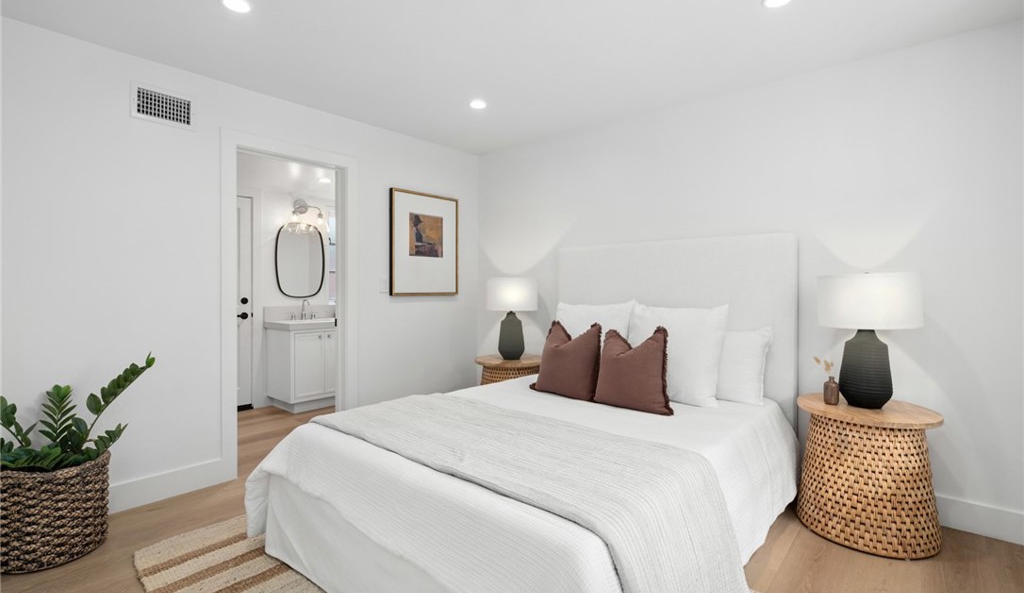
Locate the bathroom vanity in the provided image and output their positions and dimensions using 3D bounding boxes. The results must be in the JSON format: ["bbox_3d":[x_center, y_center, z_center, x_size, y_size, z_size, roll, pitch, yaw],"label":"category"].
[{"bbox_3d":[-1.988,0.657,4.538,0.540,0.850,0.635,1,2,41],"label":"bathroom vanity"}]

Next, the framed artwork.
[{"bbox_3d":[-0.737,-0.438,3.903,0.043,0.860,0.705,1,2,41],"label":"framed artwork"}]

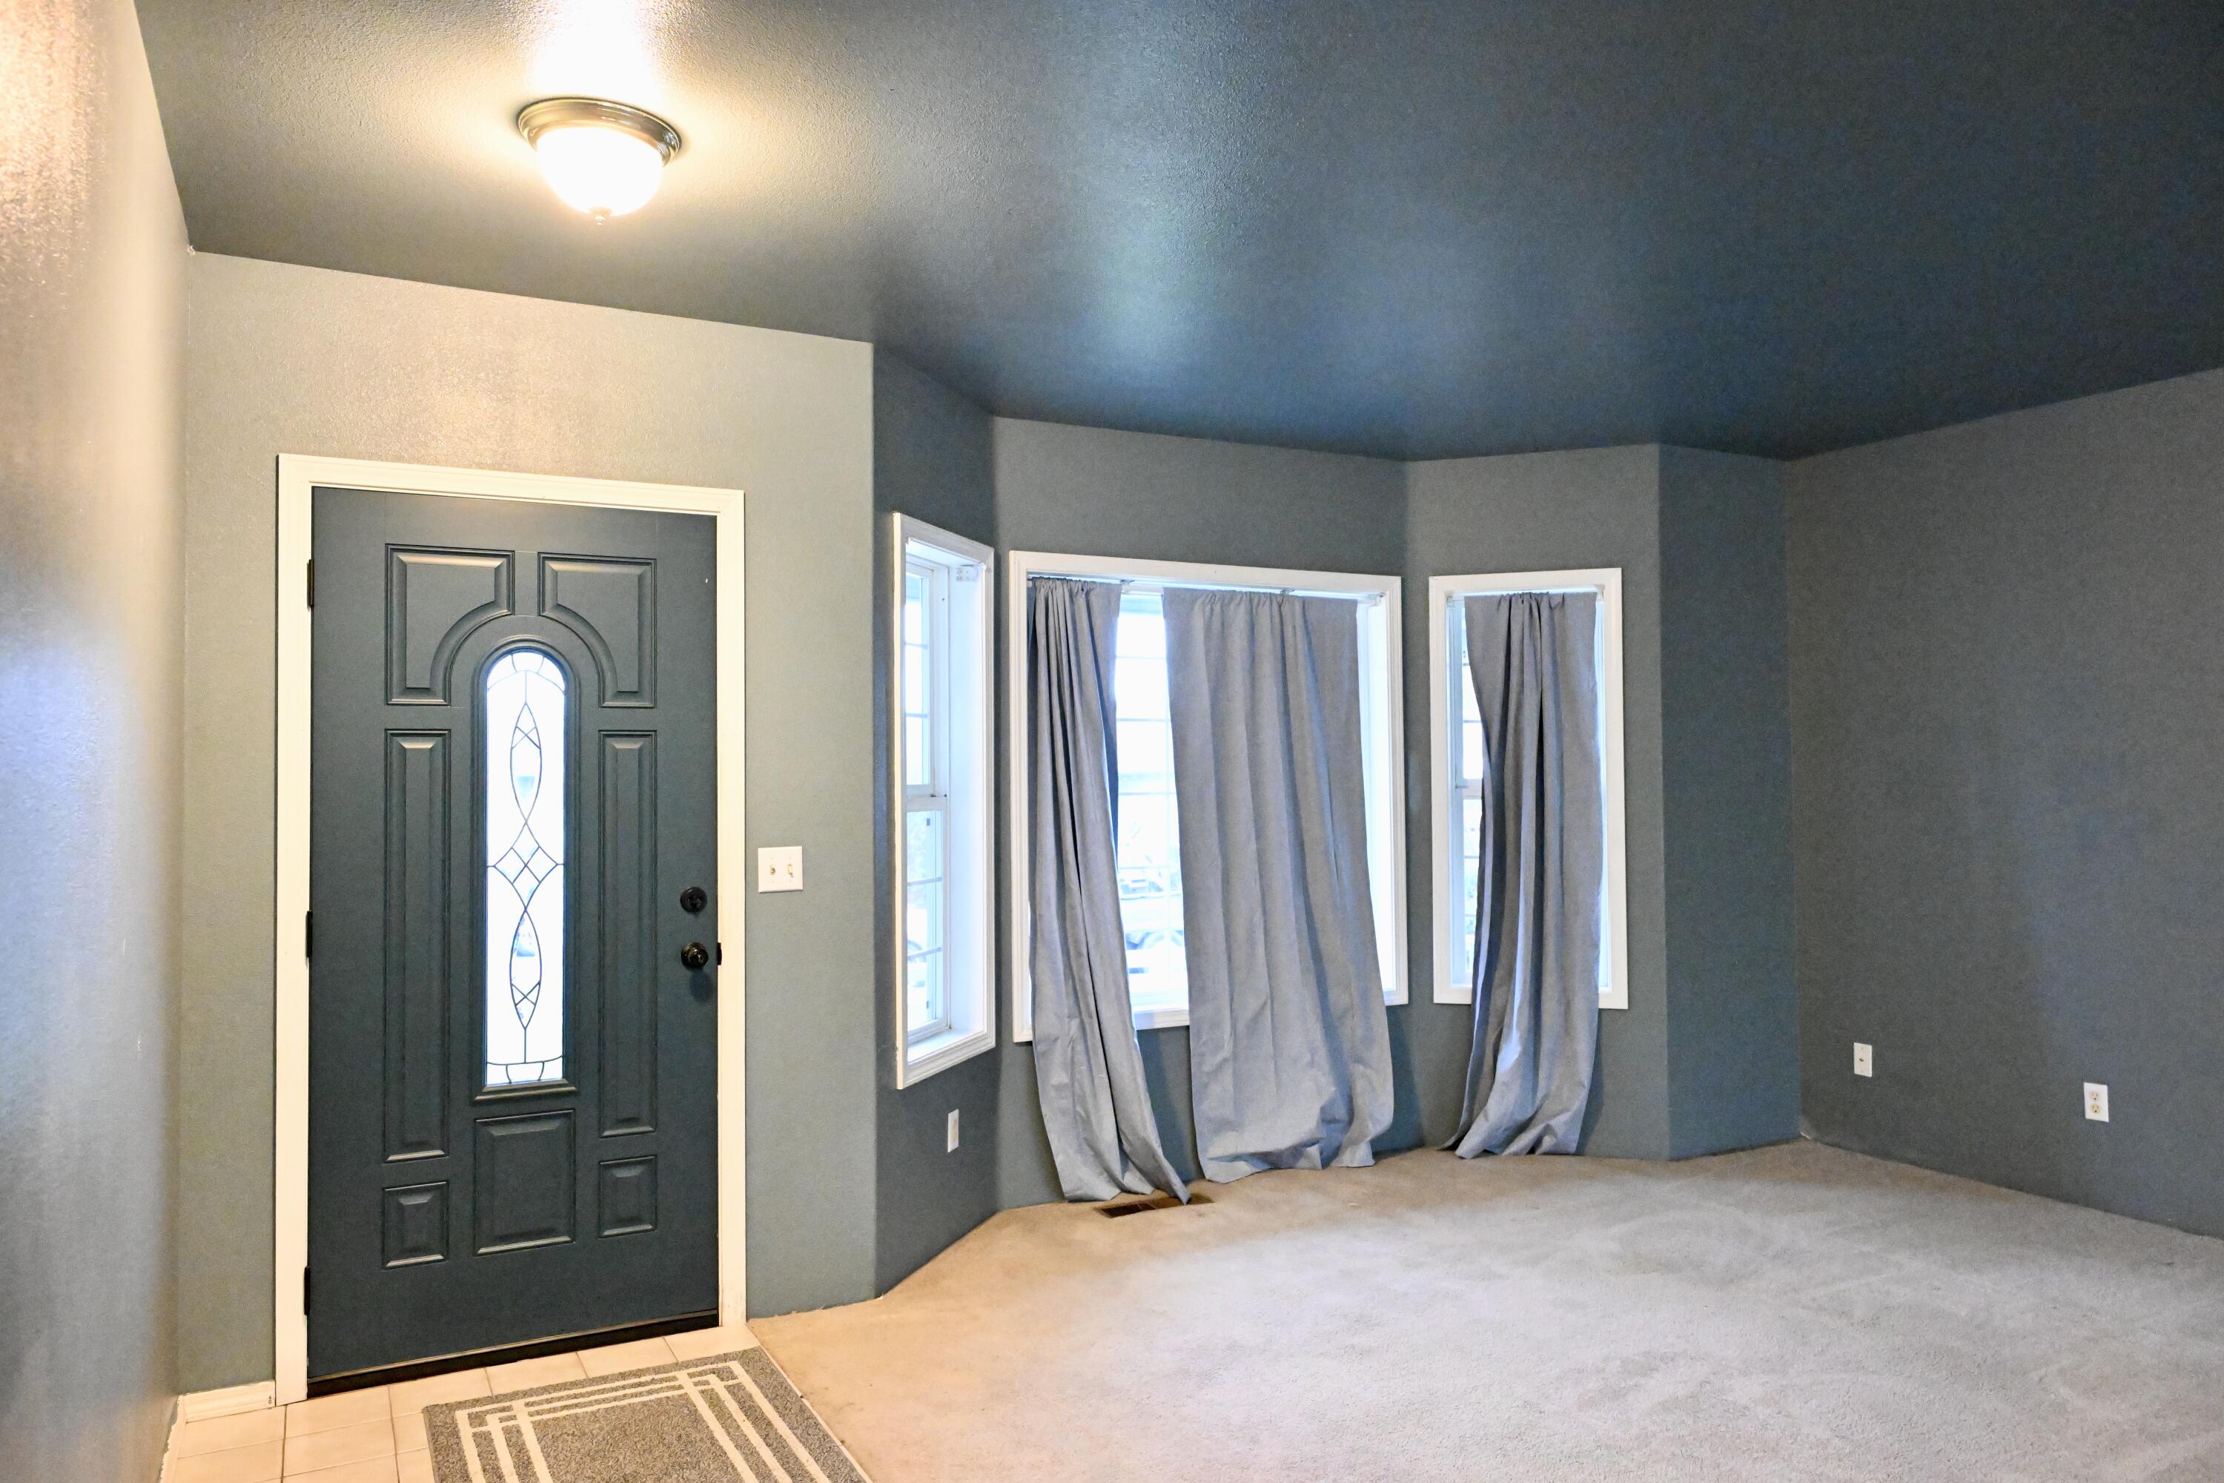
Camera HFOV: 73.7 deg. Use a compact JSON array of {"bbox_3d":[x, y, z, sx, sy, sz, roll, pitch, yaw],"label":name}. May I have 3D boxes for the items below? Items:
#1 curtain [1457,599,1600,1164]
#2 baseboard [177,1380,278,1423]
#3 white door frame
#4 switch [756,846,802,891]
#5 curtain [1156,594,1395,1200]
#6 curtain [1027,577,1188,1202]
[{"bbox_3d":[1.499,0.476,5.362,0.539,2.024,0.167,-1,-2,15],"label":"curtain"},{"bbox_3d":[-1.934,1.445,3.243,0.176,0.060,0.015,0,-2,-27],"label":"baseboard"},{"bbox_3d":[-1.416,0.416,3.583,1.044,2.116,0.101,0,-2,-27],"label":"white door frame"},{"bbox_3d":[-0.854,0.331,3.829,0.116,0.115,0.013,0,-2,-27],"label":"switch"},{"bbox_3d":[0.596,0.485,5.195,0.872,2.014,0.167,0,-2,-27],"label":"curtain"},{"bbox_3d":[-0.028,0.480,4.854,0.451,2.019,0.206,0,-2,-27],"label":"curtain"}]

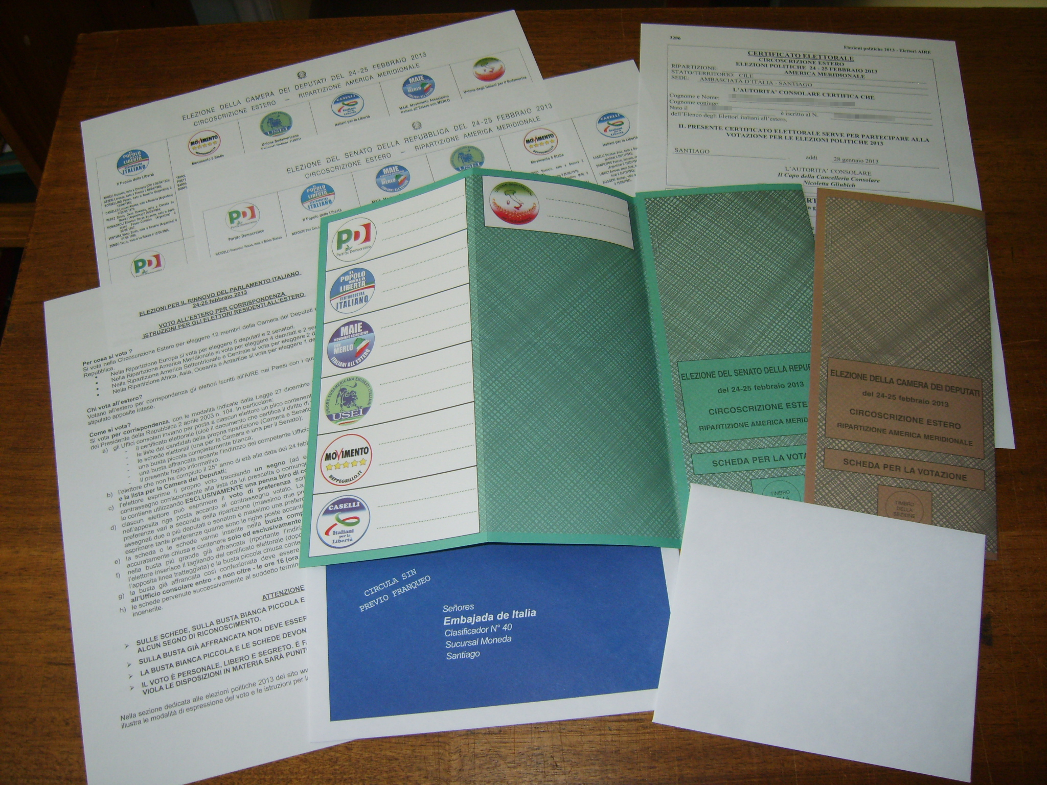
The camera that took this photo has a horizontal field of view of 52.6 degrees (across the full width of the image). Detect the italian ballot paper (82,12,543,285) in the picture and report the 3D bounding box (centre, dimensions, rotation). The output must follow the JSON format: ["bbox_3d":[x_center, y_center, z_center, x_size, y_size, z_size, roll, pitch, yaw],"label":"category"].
[{"bbox_3d":[-0.117,-0.132,0.667,0.297,0.008,0.210,-16,65,-6],"label":"italian ballot paper"}]

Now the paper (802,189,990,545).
[{"bbox_3d":[0.213,-0.019,0.597,0.101,0.012,0.228,8,64,5],"label":"paper"}]

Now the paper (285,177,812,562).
[{"bbox_3d":[0.028,-0.026,0.590,0.304,0.040,0.229,-3,64,0],"label":"paper"}]

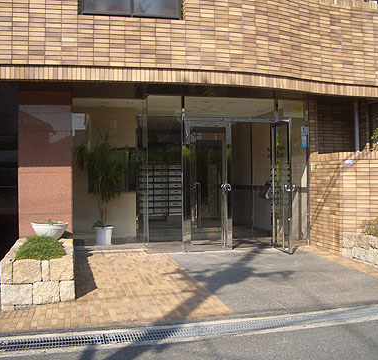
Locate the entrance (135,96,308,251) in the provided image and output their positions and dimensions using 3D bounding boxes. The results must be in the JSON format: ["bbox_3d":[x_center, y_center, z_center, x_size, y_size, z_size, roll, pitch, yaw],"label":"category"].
[{"bbox_3d":[0.590,-0.130,8.750,3.050,2.720,0.650,0,0,-12],"label":"entrance"}]

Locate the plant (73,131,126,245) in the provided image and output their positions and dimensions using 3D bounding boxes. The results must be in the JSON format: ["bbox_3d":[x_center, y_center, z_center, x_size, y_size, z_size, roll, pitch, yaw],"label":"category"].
[{"bbox_3d":[-1.610,0.135,8.700,0.950,2.070,0.900,0,0,-12],"label":"plant"}]

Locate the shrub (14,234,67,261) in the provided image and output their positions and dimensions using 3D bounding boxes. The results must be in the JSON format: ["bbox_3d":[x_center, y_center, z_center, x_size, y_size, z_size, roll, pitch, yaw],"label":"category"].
[{"bbox_3d":[-1.860,0.830,6.100,0.600,0.270,0.850,0,0,-12],"label":"shrub"}]

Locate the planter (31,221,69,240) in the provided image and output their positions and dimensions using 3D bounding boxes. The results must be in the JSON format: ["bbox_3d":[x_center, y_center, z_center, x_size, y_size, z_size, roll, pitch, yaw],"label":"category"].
[{"bbox_3d":[-1.980,0.730,6.950,0.540,0.270,0.540,0,0,-12],"label":"planter"}]

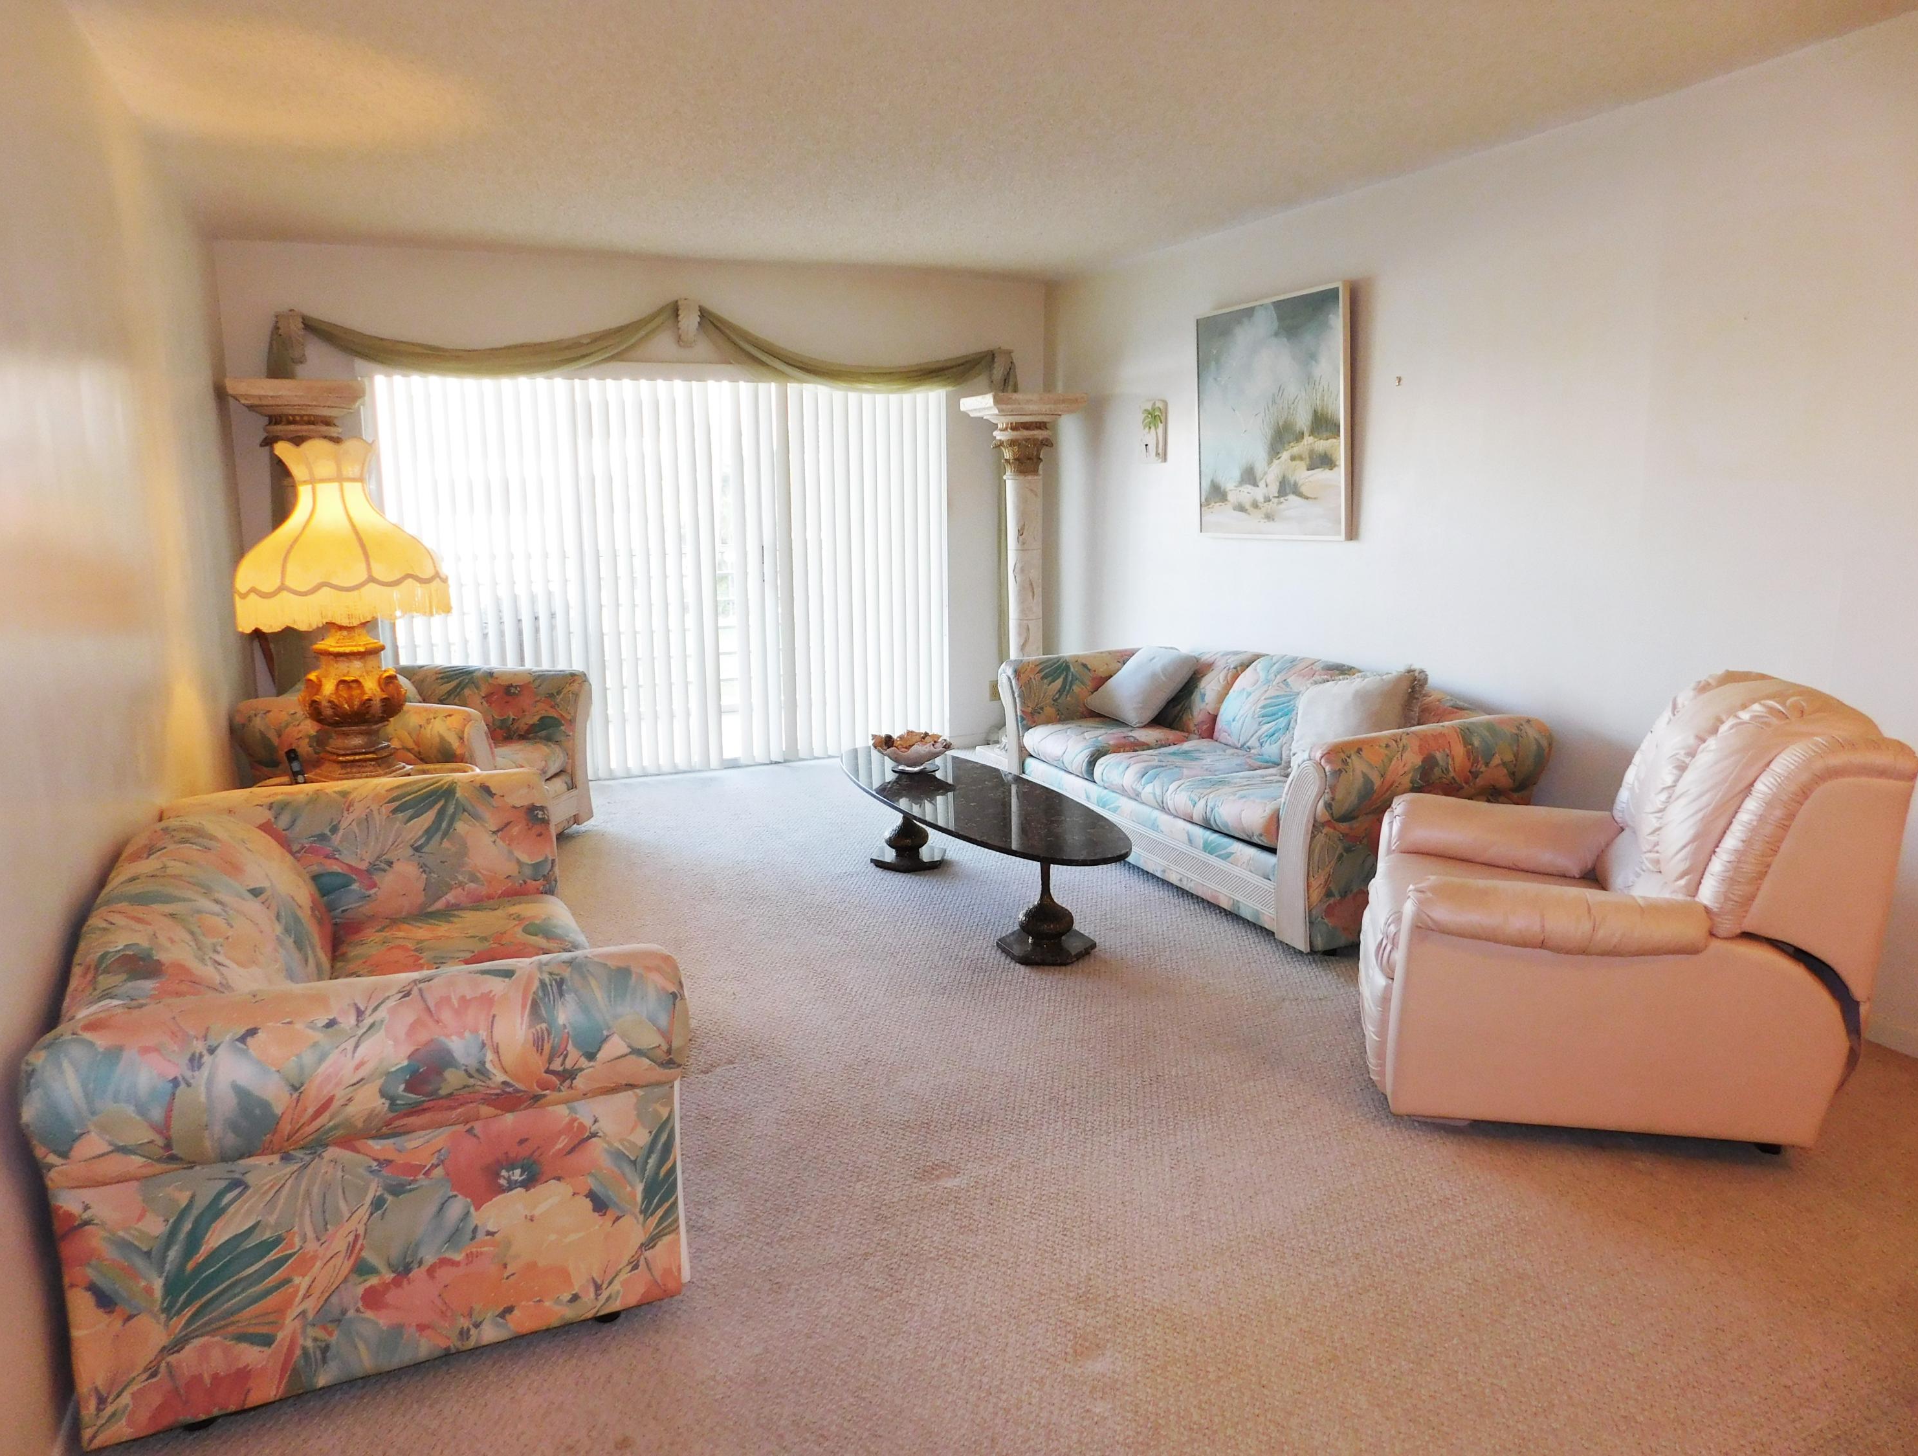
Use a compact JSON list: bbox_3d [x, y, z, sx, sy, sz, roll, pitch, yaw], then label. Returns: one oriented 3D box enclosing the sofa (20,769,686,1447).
[{"bbox_3d":[-1.213,0.550,2.736,0.916,0.774,1.704,-5,12,-24],"label":"sofa"}]

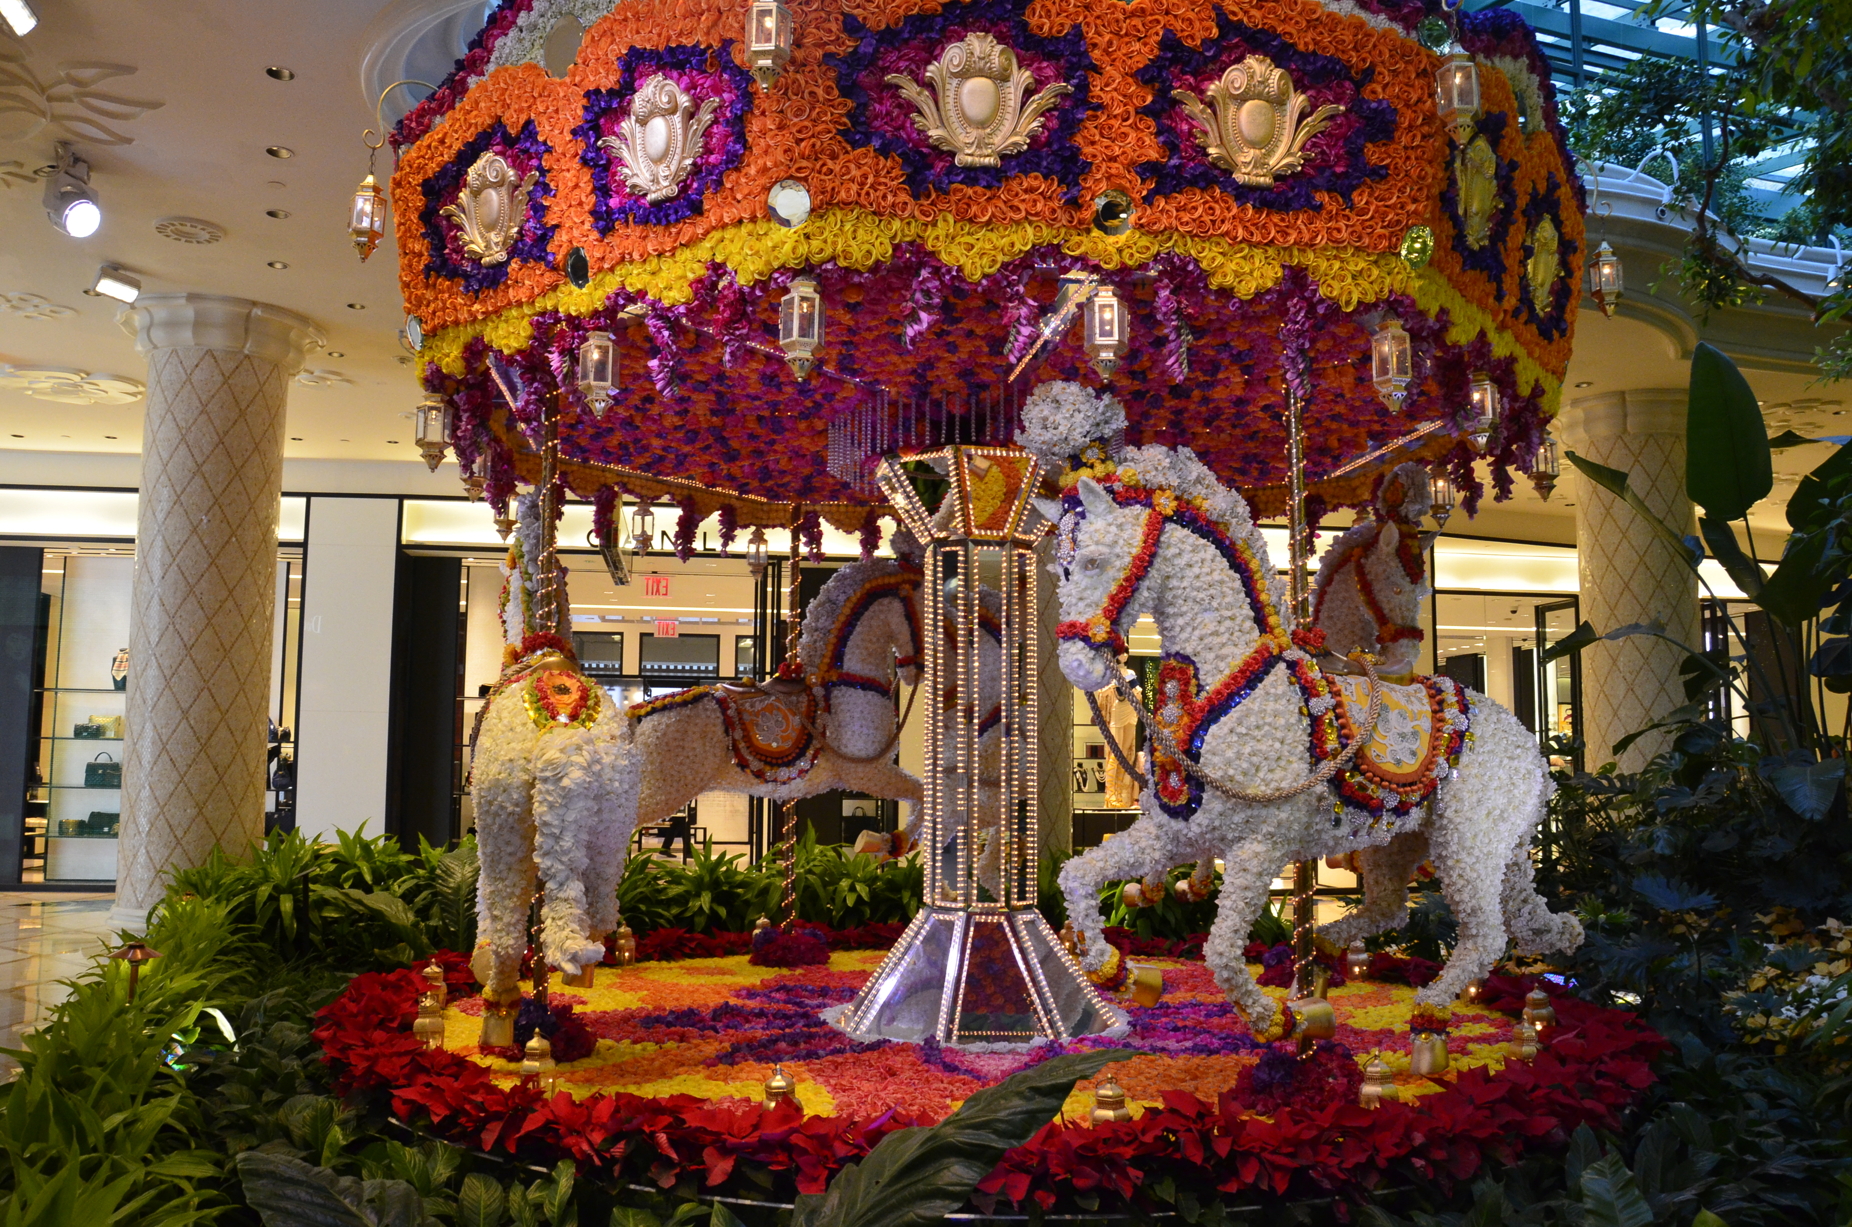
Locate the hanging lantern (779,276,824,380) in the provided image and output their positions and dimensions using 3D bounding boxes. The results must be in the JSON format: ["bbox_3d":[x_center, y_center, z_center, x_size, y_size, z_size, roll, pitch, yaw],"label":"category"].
[{"bbox_3d":[-0.380,-0.862,4.208,0.140,0.325,0.132,-1,-5,13],"label":"hanging lantern"}]

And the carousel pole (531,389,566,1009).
[{"bbox_3d":[-1.545,0.325,5.609,0.066,2.588,0.066,2,-5,-15],"label":"carousel pole"}]

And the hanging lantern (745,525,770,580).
[{"bbox_3d":[-1.110,-0.397,9.152,0.140,0.346,0.132,3,-6,-29],"label":"hanging lantern"}]

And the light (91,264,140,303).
[{"bbox_3d":[-4.697,-1.919,8.043,0.150,0.170,0.250,-2,-5,21],"label":"light"}]

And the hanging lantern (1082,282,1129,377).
[{"bbox_3d":[0.543,-0.851,4.186,0.140,0.310,0.132,1,-5,-7],"label":"hanging lantern"}]

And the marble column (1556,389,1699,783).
[{"bbox_3d":[5.808,0.425,11.243,1.250,4.197,1.250,-2,-6,27],"label":"marble column"}]

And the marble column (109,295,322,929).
[{"bbox_3d":[-4.846,0.181,9.225,1.250,4.197,1.250,3,-6,-28],"label":"marble column"}]

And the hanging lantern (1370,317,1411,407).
[{"bbox_3d":[1.533,-0.823,4.532,0.140,0.333,0.132,3,-6,-30],"label":"hanging lantern"}]

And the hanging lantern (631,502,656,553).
[{"bbox_3d":[-1.699,-0.510,8.318,0.132,0.328,0.140,-4,-6,39],"label":"hanging lantern"}]

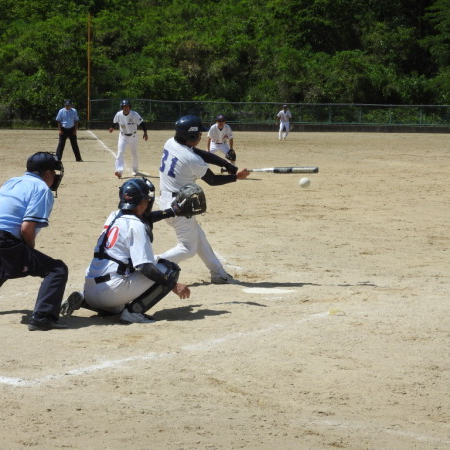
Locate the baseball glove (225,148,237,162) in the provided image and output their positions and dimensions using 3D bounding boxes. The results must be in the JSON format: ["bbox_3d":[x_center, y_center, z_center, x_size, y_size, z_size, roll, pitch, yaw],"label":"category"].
[{"bbox_3d":[0.141,-1.505,30.019,0.250,0.290,0.170,1,5,0],"label":"baseball glove"}]

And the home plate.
[{"bbox_3d":[0.314,0.579,11.816,0.432,0.025,0.432,5,6,38],"label":"home plate"}]

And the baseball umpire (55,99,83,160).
[{"bbox_3d":[-4.254,-2.579,38.087,0.680,1.670,0.420,0,5,-12],"label":"baseball umpire"}]

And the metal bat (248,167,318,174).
[{"bbox_3d":[0.405,-0.485,12.350,0.860,0.060,0.060,0,4,-2],"label":"metal bat"}]

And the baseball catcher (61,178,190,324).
[{"bbox_3d":[-0.667,0.167,10.369,0.980,1.020,0.780,-4,7,-45],"label":"baseball catcher"}]

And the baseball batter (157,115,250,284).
[{"bbox_3d":[-0.312,-0.217,12.106,0.720,1.500,1.080,5,7,42],"label":"baseball batter"}]

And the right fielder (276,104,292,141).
[{"bbox_3d":[2.737,-4.798,65.090,0.700,1.680,0.450,1,5,2],"label":"right fielder"}]

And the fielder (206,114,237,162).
[{"bbox_3d":[-0.067,-1.702,30.210,0.700,1.380,0.600,1,5,0],"label":"fielder"}]

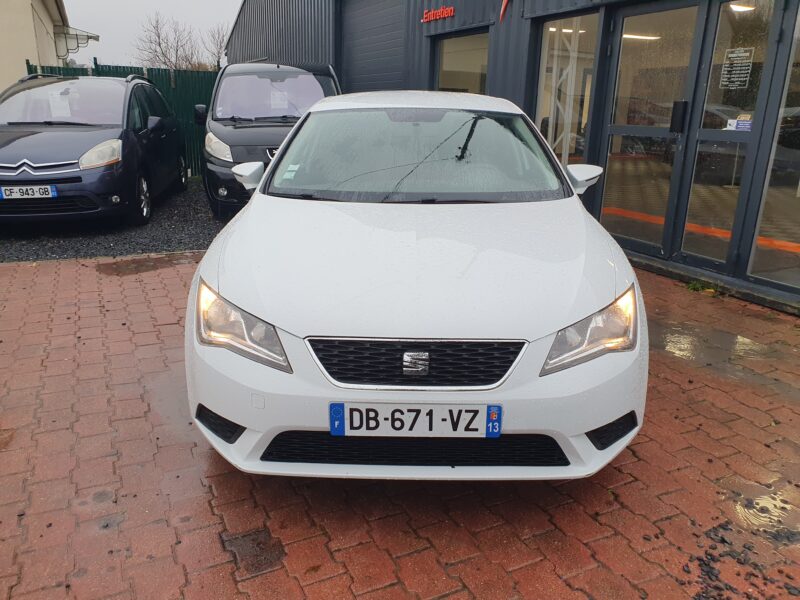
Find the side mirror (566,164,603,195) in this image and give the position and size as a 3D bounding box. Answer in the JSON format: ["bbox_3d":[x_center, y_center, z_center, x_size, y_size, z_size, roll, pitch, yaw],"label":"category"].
[{"bbox_3d":[0.975,-0.629,3.173,0.195,0.155,0.170,1,18,1],"label":"side mirror"}]

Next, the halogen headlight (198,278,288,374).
[{"bbox_3d":[-0.541,0.070,2.074,0.427,0.200,0.410,1,18,1],"label":"halogen headlight"}]

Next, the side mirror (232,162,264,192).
[{"bbox_3d":[-0.789,-0.667,3.200,0.195,0.155,0.170,1,18,1],"label":"side mirror"}]

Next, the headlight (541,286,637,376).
[{"bbox_3d":[0.661,0.096,2.056,0.427,0.200,0.410,1,18,1],"label":"headlight"}]

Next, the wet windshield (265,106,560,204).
[{"bbox_3d":[0.091,-0.743,2.965,1.470,0.120,0.880,1,48,1],"label":"wet windshield"}]

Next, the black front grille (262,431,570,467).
[{"bbox_3d":[0.049,0.466,1.908,0.980,0.125,0.100,1,18,1],"label":"black front grille"}]

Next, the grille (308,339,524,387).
[{"bbox_3d":[0.054,0.181,1.829,0.676,0.135,0.100,1,18,1],"label":"grille"}]

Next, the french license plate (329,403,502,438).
[{"bbox_3d":[0.050,0.360,1.827,0.520,0.110,0.020,1,18,1],"label":"french license plate"}]

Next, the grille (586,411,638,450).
[{"bbox_3d":[0.727,0.453,2.057,0.220,0.090,0.140,1,18,1],"label":"grille"}]

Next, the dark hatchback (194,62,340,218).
[{"bbox_3d":[-1.919,-2.693,9.619,1.900,1.940,4.800,-2,18,-9],"label":"dark hatchback"}]

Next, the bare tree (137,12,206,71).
[{"bbox_3d":[-8.861,-8.728,23.719,2.679,4.775,2.679,1,18,0],"label":"bare tree"}]

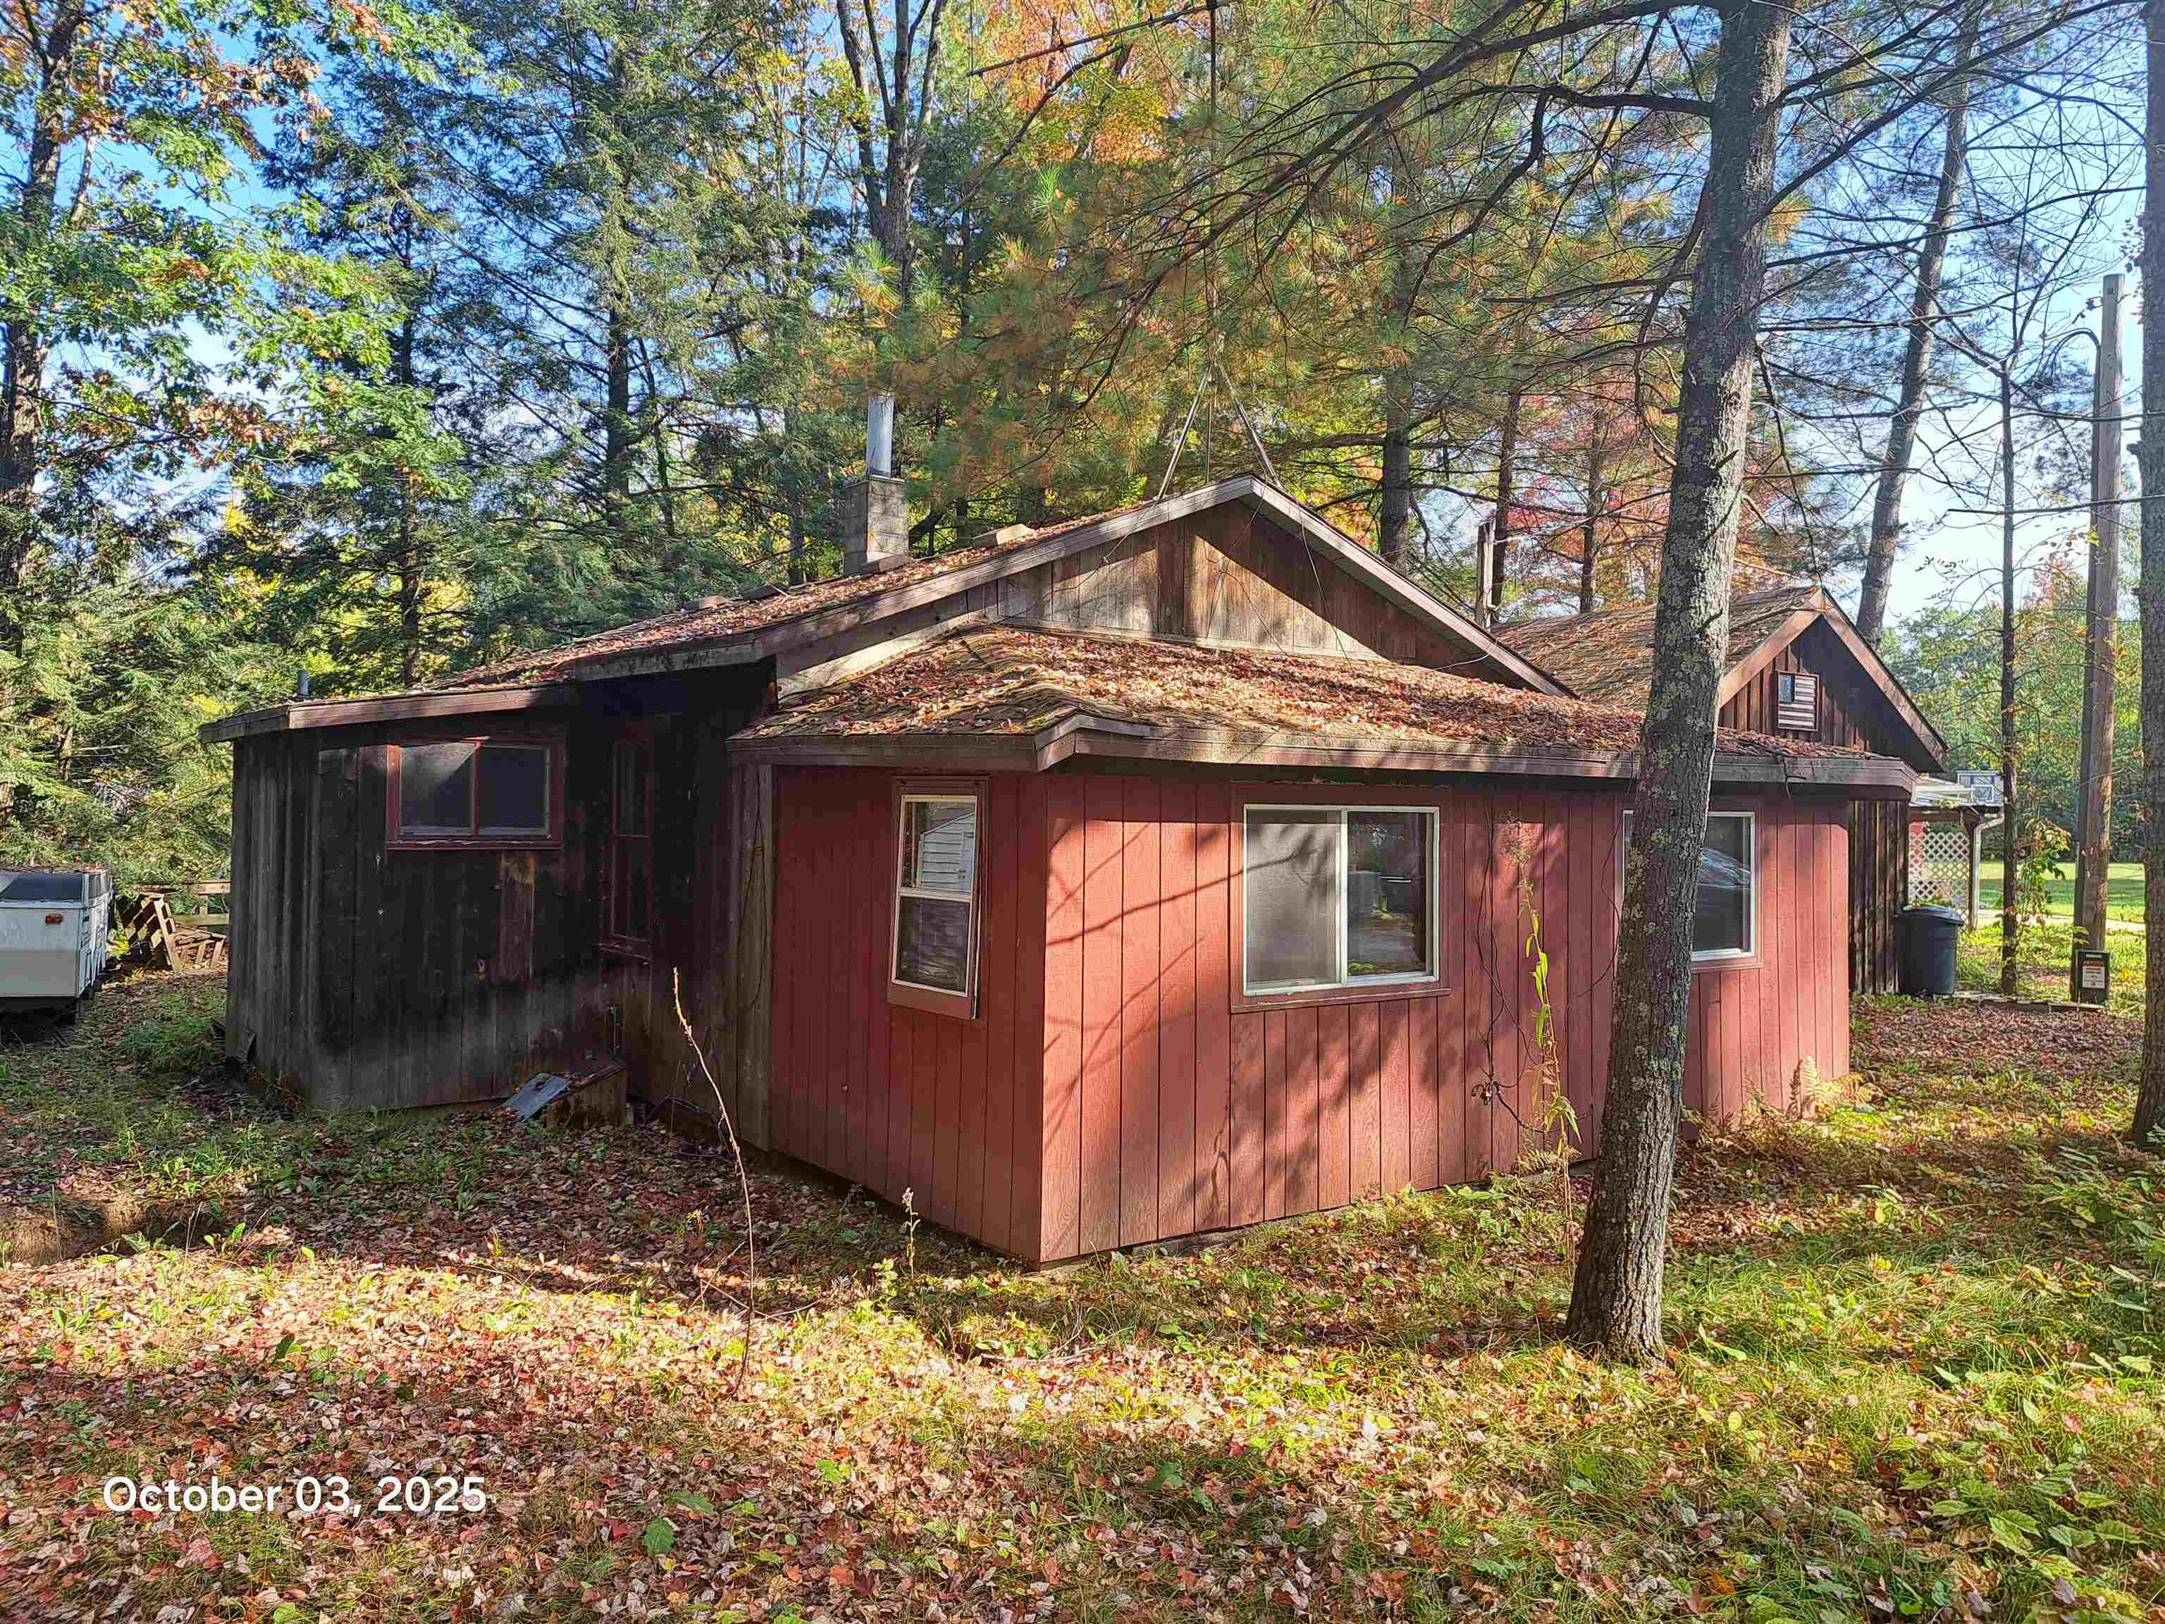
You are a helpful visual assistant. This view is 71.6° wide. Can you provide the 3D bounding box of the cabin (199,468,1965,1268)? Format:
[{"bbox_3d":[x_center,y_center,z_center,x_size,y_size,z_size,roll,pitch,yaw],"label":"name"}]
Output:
[{"bbox_3d":[-0.879,-0.164,10.916,8.939,4.142,9.236,1,0,-36],"label":"cabin"}]

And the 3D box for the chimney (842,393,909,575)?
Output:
[{"bbox_3d":[-1.848,-2.943,13.500,0.410,1.630,0.410,1,0,-36],"label":"chimney"}]

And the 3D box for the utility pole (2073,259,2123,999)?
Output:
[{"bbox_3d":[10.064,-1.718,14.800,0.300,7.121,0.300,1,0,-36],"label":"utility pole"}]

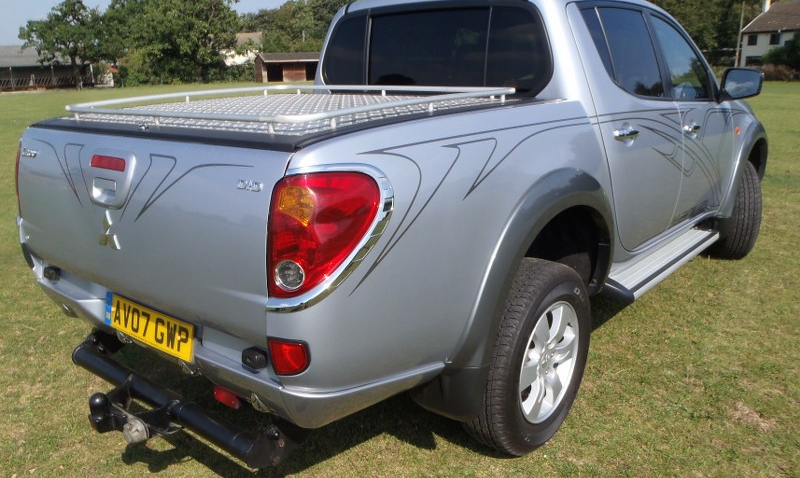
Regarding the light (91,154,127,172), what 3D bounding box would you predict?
[{"bbox_3d":[-0.847,-0.223,1.891,0.188,0.038,0.020,11,13,39],"label":"light"}]

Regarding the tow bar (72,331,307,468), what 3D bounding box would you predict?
[{"bbox_3d":[-0.816,0.511,2.112,1.100,0.170,0.380,10,18,39],"label":"tow bar"}]

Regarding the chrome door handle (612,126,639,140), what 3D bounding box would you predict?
[{"bbox_3d":[0.963,-0.449,2.740,0.050,0.045,0.210,10,18,39],"label":"chrome door handle"}]

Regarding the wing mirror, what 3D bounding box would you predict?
[{"bbox_3d":[1.908,-0.858,3.601,0.220,0.182,0.120,11,19,39],"label":"wing mirror"}]

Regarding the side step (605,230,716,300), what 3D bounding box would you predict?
[{"bbox_3d":[1.438,0.119,3.513,0.200,0.075,1.470,10,18,39],"label":"side step"}]

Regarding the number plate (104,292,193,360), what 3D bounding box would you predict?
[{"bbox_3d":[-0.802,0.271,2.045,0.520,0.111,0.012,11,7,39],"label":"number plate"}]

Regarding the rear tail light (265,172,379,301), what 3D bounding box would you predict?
[{"bbox_3d":[-0.177,-0.019,1.549,0.140,0.300,0.270,10,18,39],"label":"rear tail light"}]

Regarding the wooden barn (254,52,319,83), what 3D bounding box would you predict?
[{"bbox_3d":[-12.590,-19.731,74.500,7.700,3.270,4.600,-8,16,-23],"label":"wooden barn"}]

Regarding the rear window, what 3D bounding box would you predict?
[{"bbox_3d":[0.116,-0.838,2.952,1.290,0.400,0.080,10,10,39],"label":"rear window"}]

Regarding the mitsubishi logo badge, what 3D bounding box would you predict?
[{"bbox_3d":[-0.862,-0.028,1.918,0.125,0.110,0.012,11,15,39],"label":"mitsubishi logo badge"}]

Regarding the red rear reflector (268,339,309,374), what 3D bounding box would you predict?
[{"bbox_3d":[-0.262,0.293,1.558,0.105,0.087,0.057,10,18,39],"label":"red rear reflector"}]

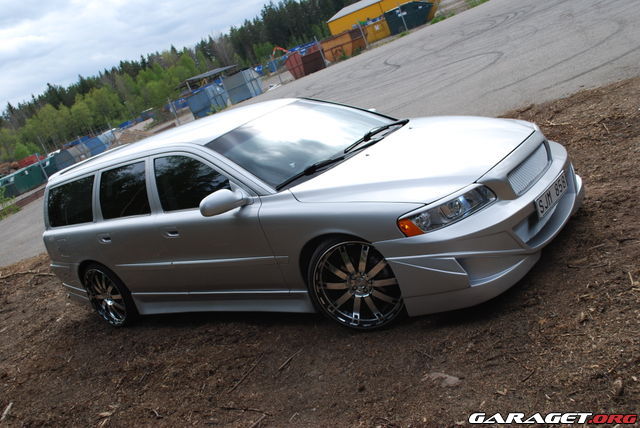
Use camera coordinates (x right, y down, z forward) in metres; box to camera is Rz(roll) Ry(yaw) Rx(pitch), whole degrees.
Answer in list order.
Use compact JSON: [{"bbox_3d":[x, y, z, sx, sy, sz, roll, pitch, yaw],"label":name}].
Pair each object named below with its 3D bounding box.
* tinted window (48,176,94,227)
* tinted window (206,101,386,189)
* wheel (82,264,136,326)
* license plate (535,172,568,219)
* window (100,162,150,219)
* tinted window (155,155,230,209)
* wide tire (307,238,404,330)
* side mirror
[{"bbox_3d":[-2.182,-0.087,5.651,0.815,0.387,0.040,-8,-6,41],"label":"tinted window"},{"bbox_3d":[-0.145,-0.620,4.730,0.869,0.140,1.500,22,35,28],"label":"tinted window"},{"bbox_3d":[-1.795,0.674,5.628,0.580,0.580,0.220,-8,18,41],"label":"wheel"},{"bbox_3d":[1.372,-0.115,3.783,0.020,0.110,0.520,-9,16,41],"label":"license plate"},{"bbox_3d":[-1.555,-0.167,5.105,0.718,0.407,0.040,-8,-6,41],"label":"window"},{"bbox_3d":[-0.914,-0.234,4.548,0.849,0.449,0.040,-8,-6,41],"label":"tinted window"},{"bbox_3d":[0.257,0.395,3.869,0.580,0.580,0.220,-15,14,19],"label":"wide tire"},{"bbox_3d":[-0.614,-0.073,4.077,0.150,0.150,0.250,-8,18,41],"label":"side mirror"}]

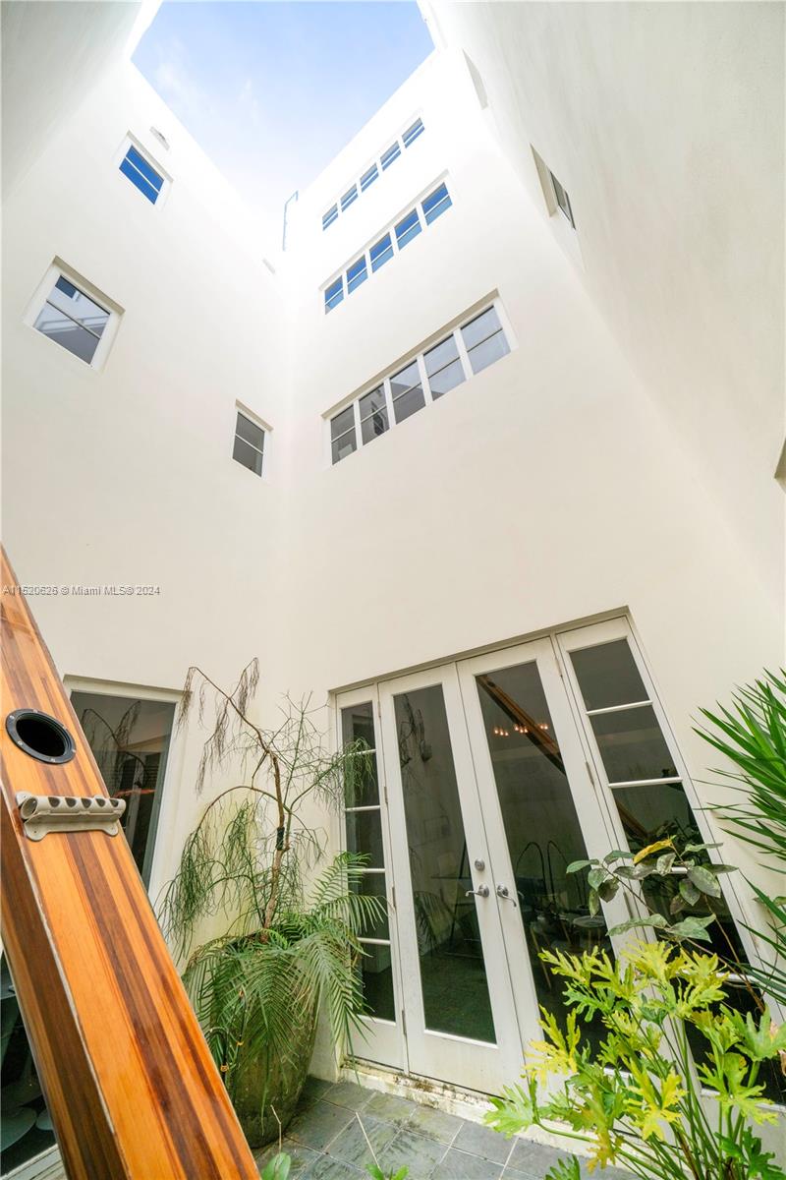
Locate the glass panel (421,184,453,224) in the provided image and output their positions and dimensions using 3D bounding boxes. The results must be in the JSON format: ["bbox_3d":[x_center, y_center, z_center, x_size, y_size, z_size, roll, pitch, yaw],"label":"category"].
[{"bbox_3d":[0.645,-5.705,5.814,0.420,0.750,0.080,-22,-31,28],"label":"glass panel"}]

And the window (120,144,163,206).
[{"bbox_3d":[-3.313,-5.504,5.219,0.080,0.780,0.440,-22,-31,28],"label":"window"}]

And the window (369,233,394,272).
[{"bbox_3d":[-0.183,-5.389,6.288,0.420,0.750,0.080,-22,-31,28],"label":"window"}]

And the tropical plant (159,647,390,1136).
[{"bbox_3d":[-0.801,1.776,2.821,1.300,2.840,1.050,-22,-31,28],"label":"tropical plant"}]

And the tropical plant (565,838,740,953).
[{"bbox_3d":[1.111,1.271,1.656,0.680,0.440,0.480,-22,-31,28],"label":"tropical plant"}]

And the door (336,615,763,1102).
[{"bbox_3d":[0.616,1.670,2.638,2.540,2.460,0.110,-22,-31,28],"label":"door"}]

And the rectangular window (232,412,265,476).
[{"bbox_3d":[-1.900,-1.934,5.221,0.080,0.860,0.450,-22,-31,28],"label":"rectangular window"}]

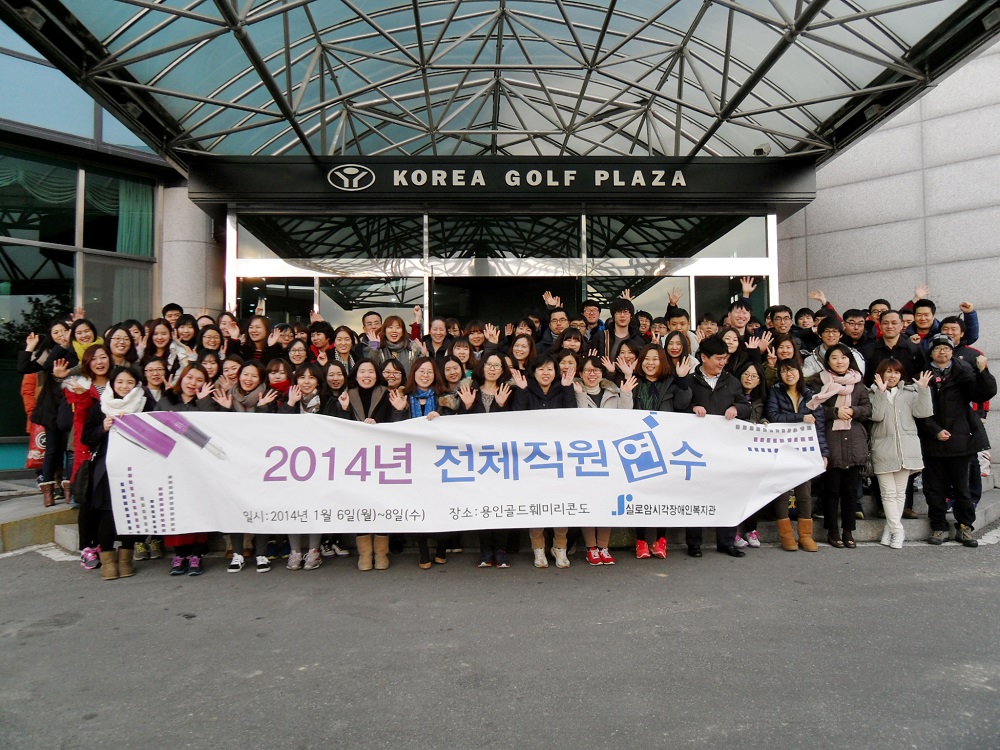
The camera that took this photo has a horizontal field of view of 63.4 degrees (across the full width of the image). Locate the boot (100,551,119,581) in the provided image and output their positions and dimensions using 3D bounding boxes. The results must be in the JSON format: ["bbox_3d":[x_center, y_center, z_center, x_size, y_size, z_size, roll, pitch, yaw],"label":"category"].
[{"bbox_3d":[-2.909,1.420,6.030,0.125,0.200,0.260,1,-3,-31],"label":"boot"}]

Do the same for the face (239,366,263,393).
[{"bbox_3d":[-1.891,0.026,6.120,0.155,0.205,0.150,7,-3,-16],"label":"face"}]

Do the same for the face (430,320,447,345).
[{"bbox_3d":[-0.548,-0.381,7.250,0.150,0.205,0.150,0,-3,-5],"label":"face"}]

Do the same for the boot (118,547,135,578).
[{"bbox_3d":[-2.831,1.419,6.140,0.120,0.230,0.270,1,-2,-14],"label":"boot"}]

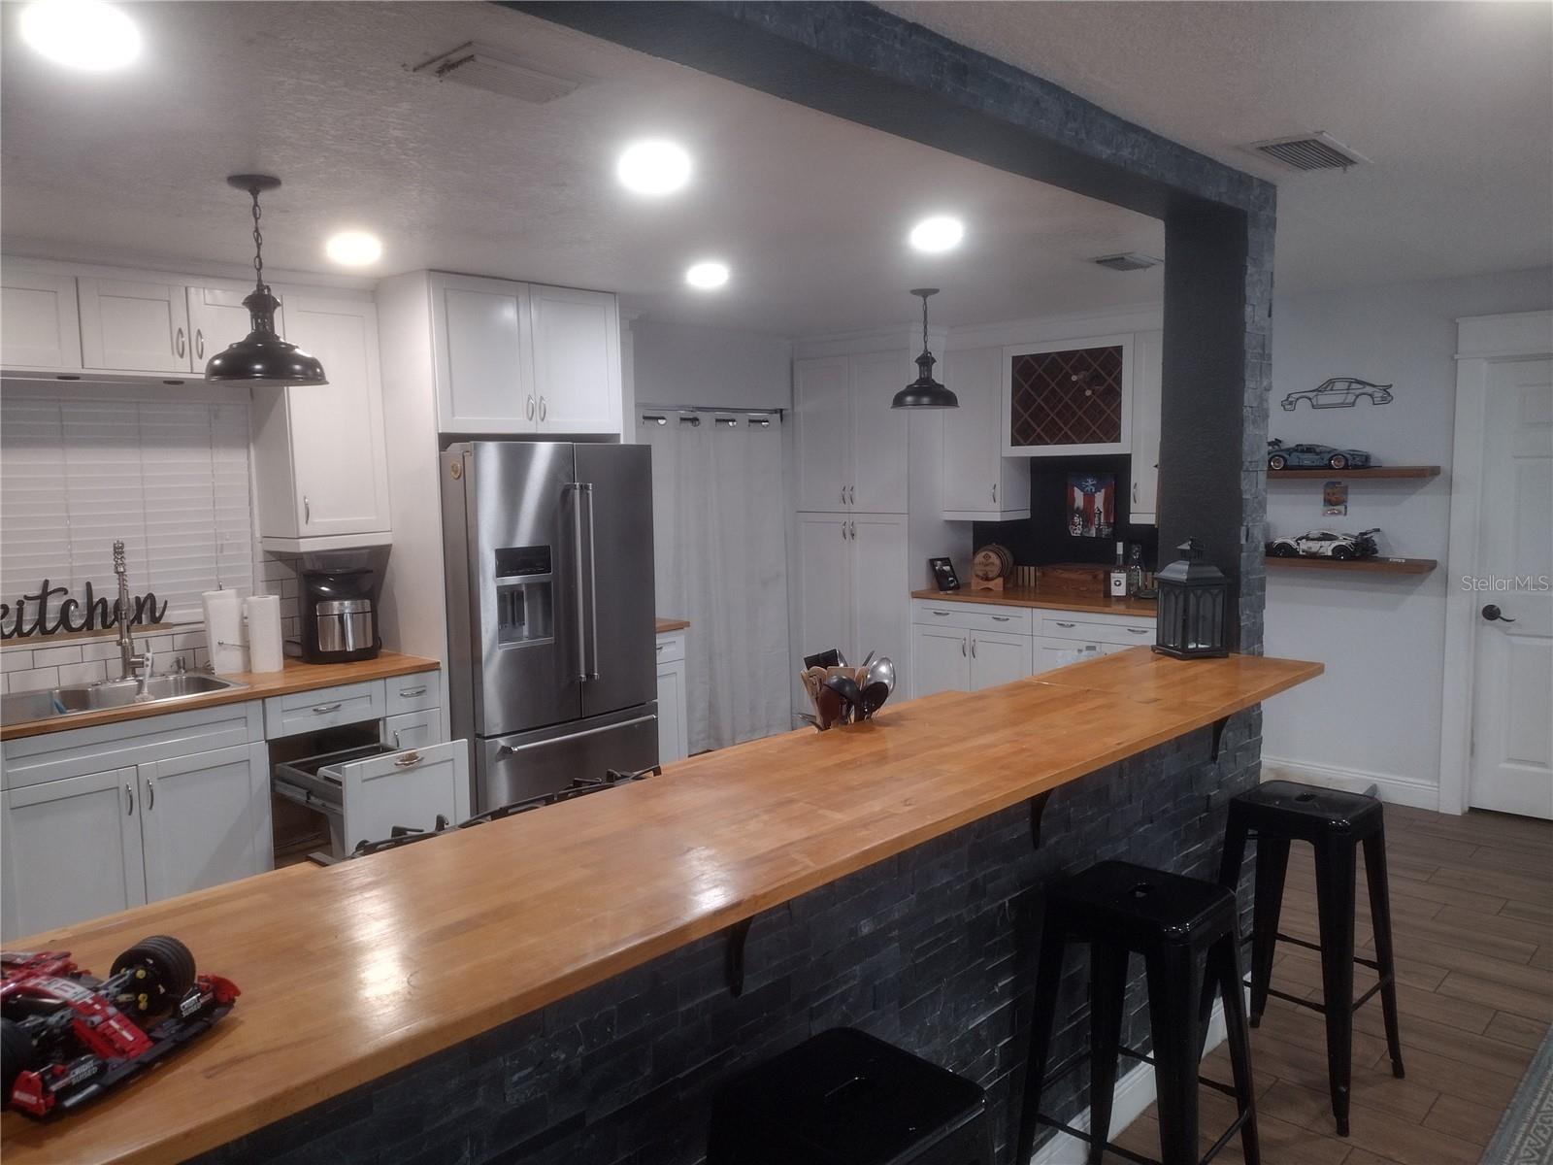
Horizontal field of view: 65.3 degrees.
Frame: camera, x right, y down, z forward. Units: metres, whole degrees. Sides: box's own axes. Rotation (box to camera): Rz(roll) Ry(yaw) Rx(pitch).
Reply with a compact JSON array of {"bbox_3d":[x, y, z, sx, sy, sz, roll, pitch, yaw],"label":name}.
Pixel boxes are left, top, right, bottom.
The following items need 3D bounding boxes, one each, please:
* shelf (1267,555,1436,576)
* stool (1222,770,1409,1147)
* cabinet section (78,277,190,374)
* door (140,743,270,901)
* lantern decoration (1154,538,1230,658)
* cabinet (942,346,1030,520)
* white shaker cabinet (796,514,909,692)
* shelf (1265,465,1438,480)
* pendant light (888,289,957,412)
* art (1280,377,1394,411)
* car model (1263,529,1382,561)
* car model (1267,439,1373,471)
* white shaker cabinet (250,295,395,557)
[{"bbox_3d":[2.687,-0.088,5.849,0.854,0.040,0.225,4,8,43],"label":"shelf"},{"bbox_3d":[1.387,0.944,3.216,0.420,0.767,0.420,-6,8,-43],"label":"stool"},{"bbox_3d":[-2.289,-0.873,4.224,0.310,0.301,0.350,4,8,43],"label":"cabinet section"},{"bbox_3d":[-1.968,0.883,4.202,0.025,0.592,0.425,4,8,42],"label":"door"},{"bbox_3d":[1.169,0.039,3.416,0.148,0.332,0.148,-3,6,-18],"label":"lantern decoration"},{"bbox_3d":[1.231,-0.858,7.043,0.385,0.980,0.330,4,8,43],"label":"cabinet"},{"bbox_3d":[0.656,0.230,7.498,0.865,1.340,0.610,4,8,43],"label":"white shaker cabinet"},{"bbox_3d":[2.686,-0.519,5.813,0.854,0.039,0.210,4,8,43],"label":"shelf"},{"bbox_3d":[0.661,-1.035,5.380,0.312,0.497,0.312,-1,6,0],"label":"pendant light"},{"bbox_3d":[2.644,-0.895,5.727,0.500,0.147,0.015,4,8,41],"label":"art"},{"bbox_3d":[2.562,-0.187,5.718,0.500,0.140,0.200,4,8,41],"label":"car model"},{"bbox_3d":[2.526,-0.605,5.701,0.470,0.138,0.200,4,8,41],"label":"car model"},{"bbox_3d":[-1.766,-0.603,4.681,0.321,0.933,0.379,4,8,41],"label":"white shaker cabinet"}]

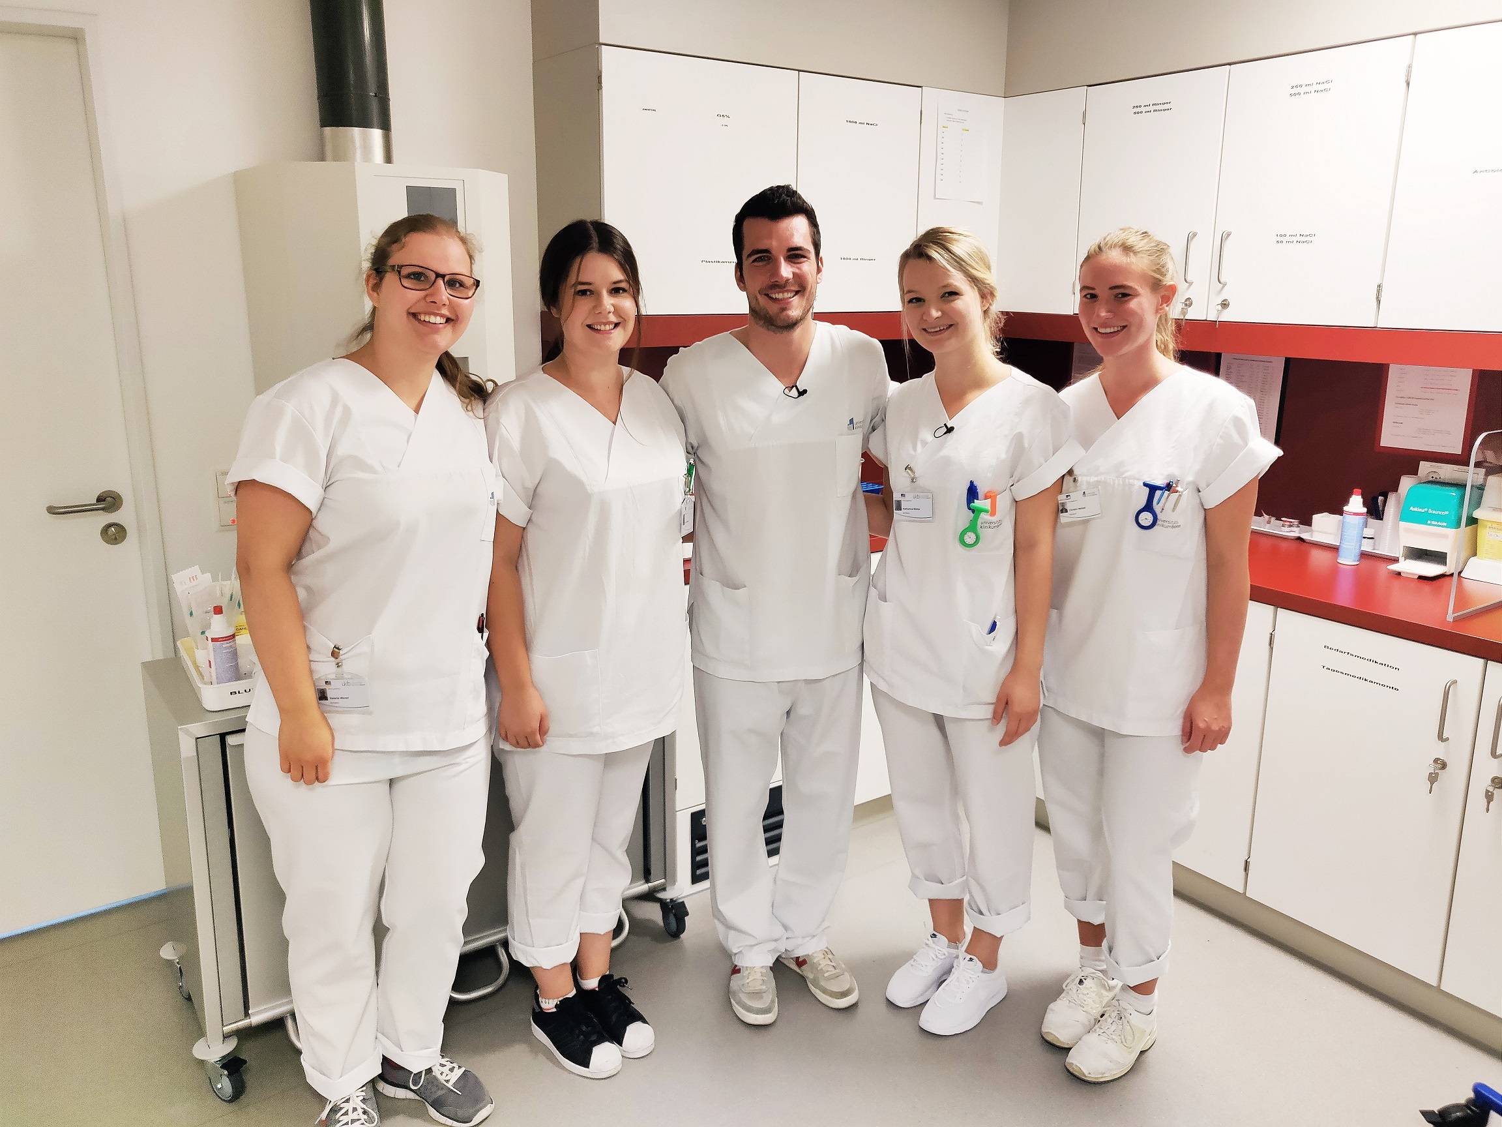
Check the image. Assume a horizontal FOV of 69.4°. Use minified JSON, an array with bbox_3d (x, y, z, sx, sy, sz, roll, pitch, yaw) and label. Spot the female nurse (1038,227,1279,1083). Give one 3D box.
[{"bbox_3d":[0.762,0.209,2.213,0.525,1.703,0.356,11,18,38],"label":"female nurse"}]

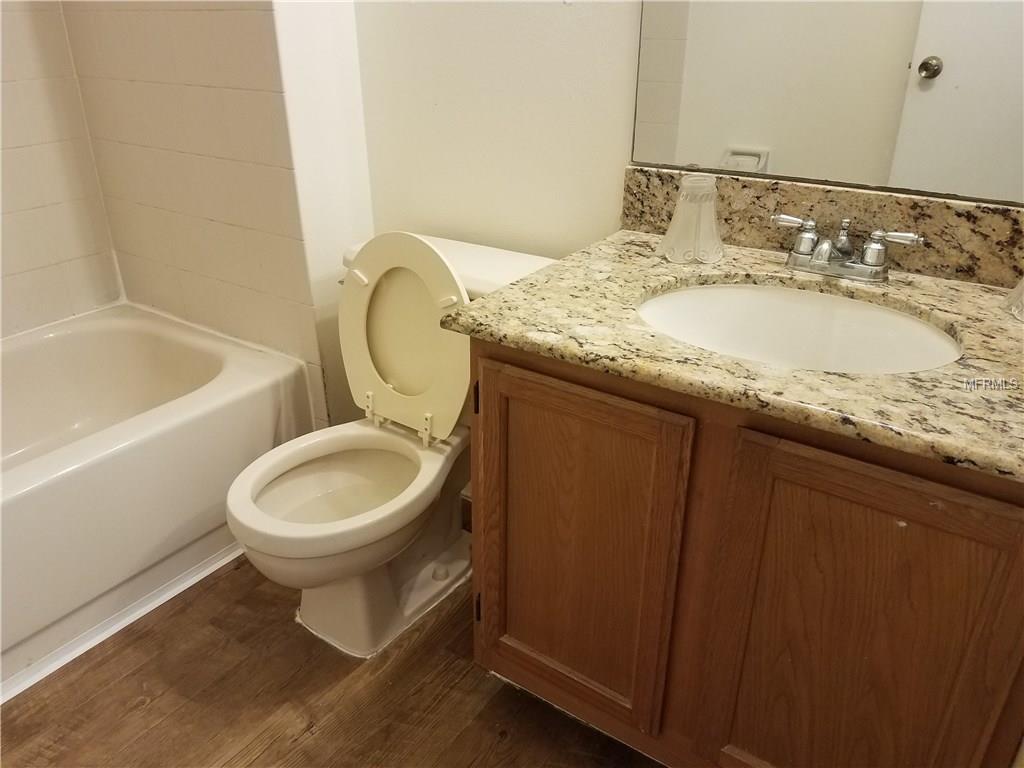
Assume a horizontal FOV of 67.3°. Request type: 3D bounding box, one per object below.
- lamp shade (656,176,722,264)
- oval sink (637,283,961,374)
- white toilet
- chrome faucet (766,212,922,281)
[{"bbox_3d":[0.303,-0.281,1.296,0.110,0.130,0.110,0,25,0],"label":"lamp shade"},{"bbox_3d":[0.384,-0.010,1.091,0.440,0.160,0.370,16,30,30],"label":"oval sink"},{"bbox_3d":[-0.230,0.111,1.503,0.500,0.768,0.723,16,30,30],"label":"white toilet"},{"bbox_3d":[0.505,-0.208,1.199,0.235,0.082,0.130,16,30,30],"label":"chrome faucet"}]

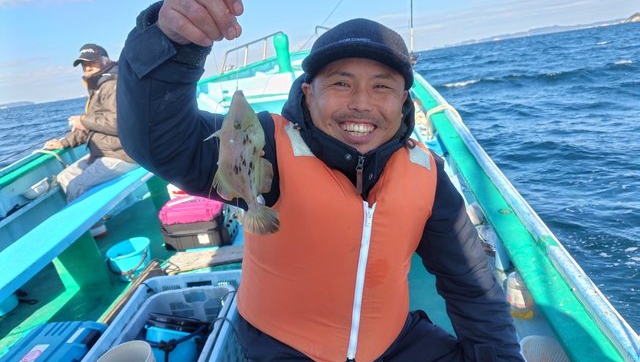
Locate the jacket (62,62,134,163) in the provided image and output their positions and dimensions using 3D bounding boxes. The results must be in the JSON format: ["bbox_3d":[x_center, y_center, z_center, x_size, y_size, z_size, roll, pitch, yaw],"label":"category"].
[{"bbox_3d":[-1.466,-0.464,2.880,0.520,0.660,0.500,-12,16,-14],"label":"jacket"}]

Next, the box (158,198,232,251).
[{"bbox_3d":[-0.759,0.253,2.560,0.340,0.250,0.260,-6,15,7],"label":"box"}]

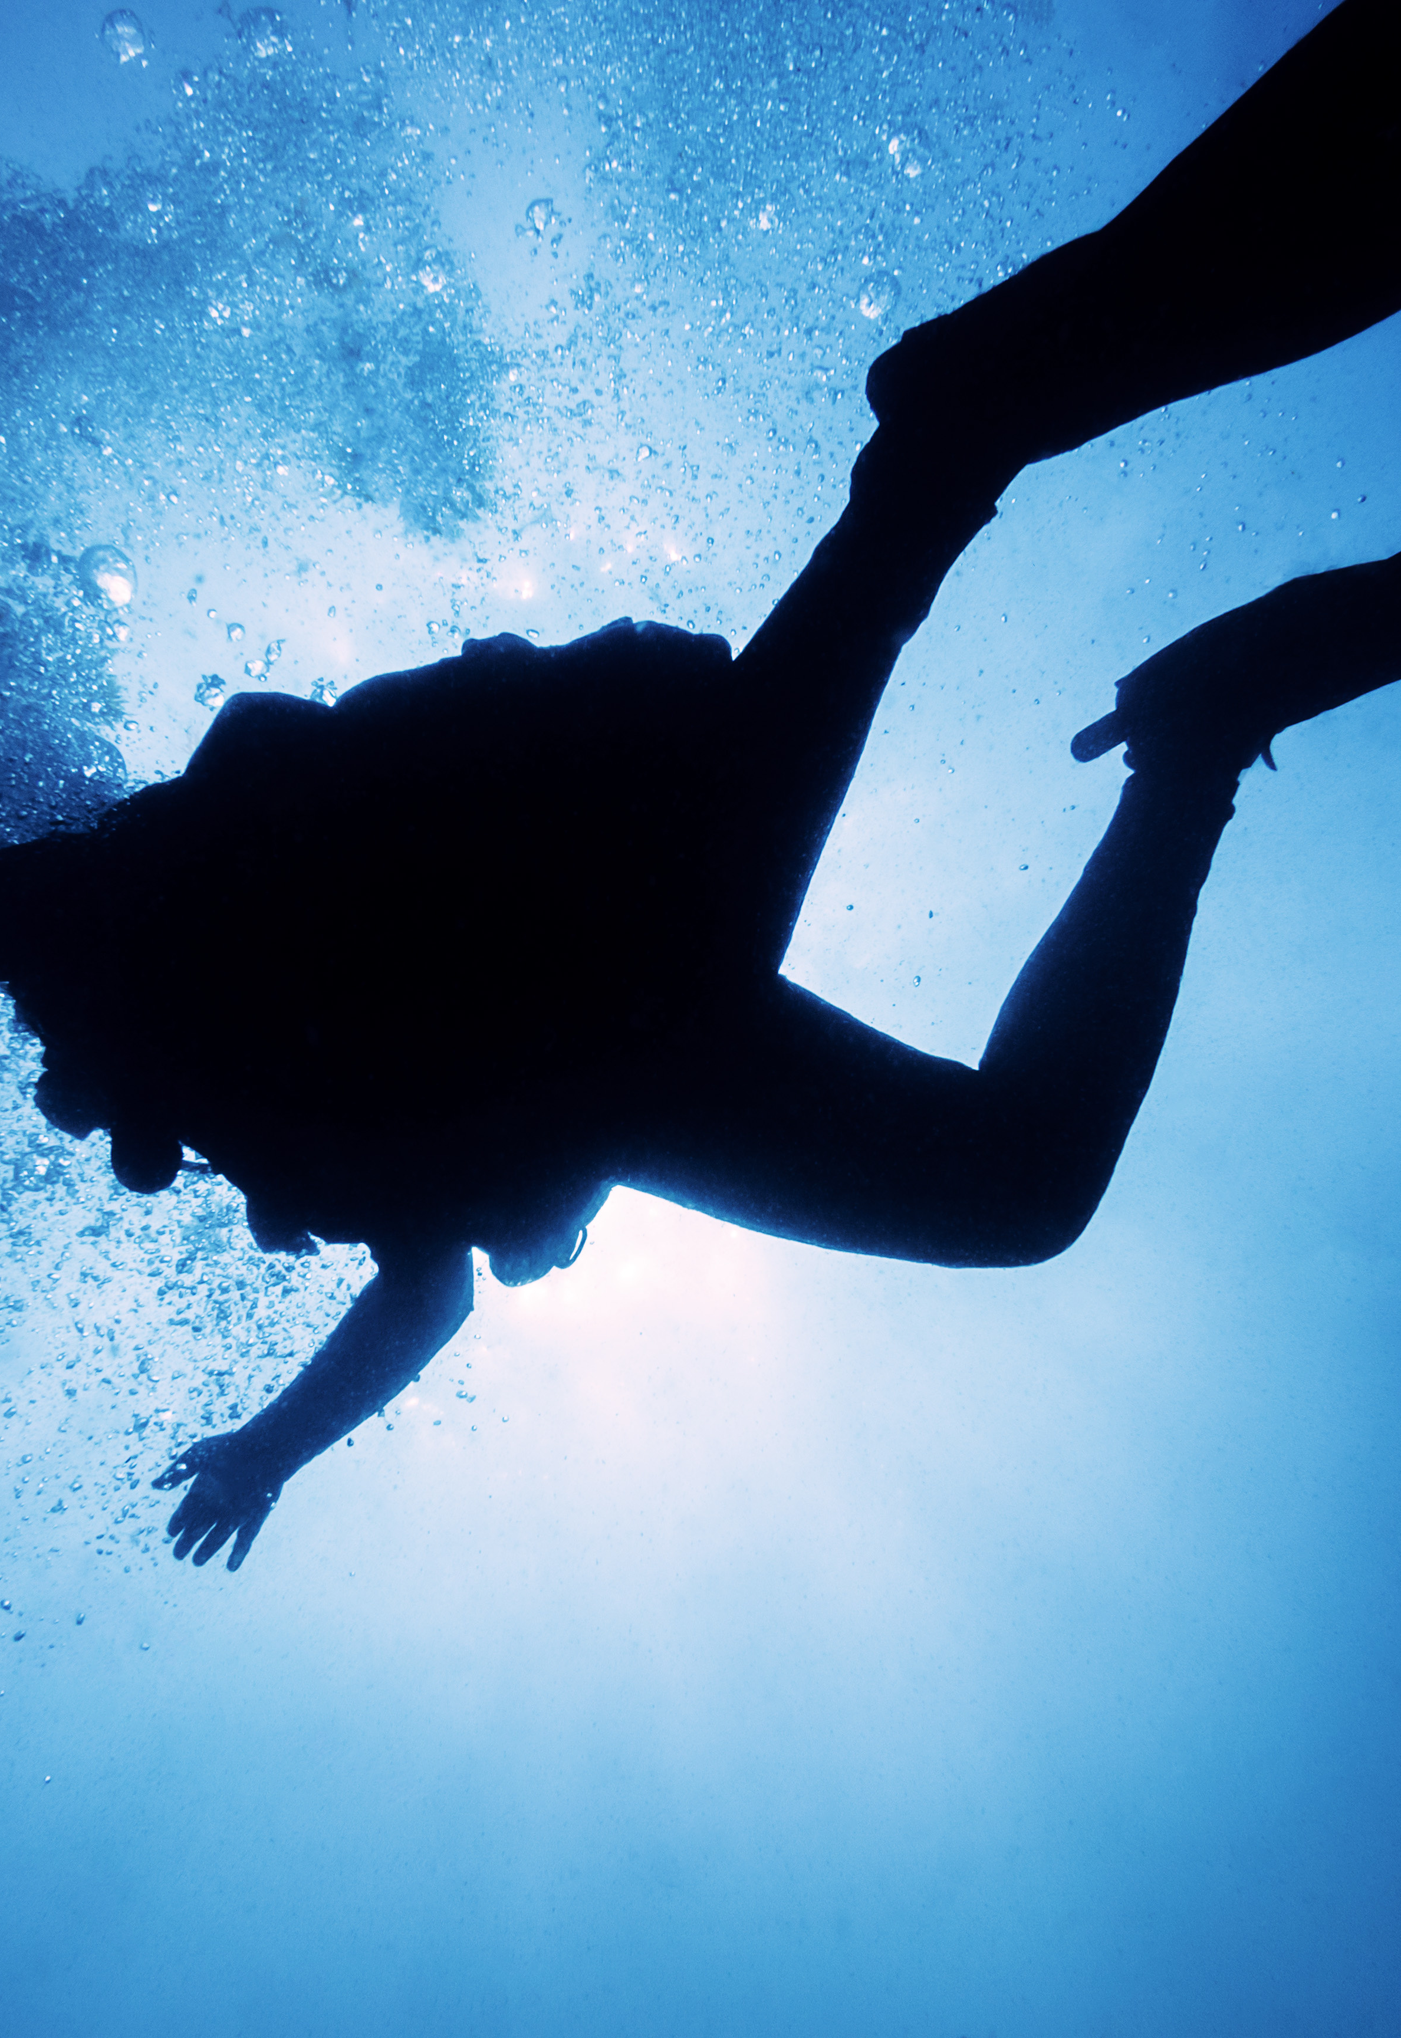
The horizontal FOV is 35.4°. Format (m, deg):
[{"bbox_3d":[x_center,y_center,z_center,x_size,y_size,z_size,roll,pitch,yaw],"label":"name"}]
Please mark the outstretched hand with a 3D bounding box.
[{"bbox_3d":[-0.515,0.511,2.330,0.118,0.160,0.055,30,-18,0],"label":"outstretched hand"}]

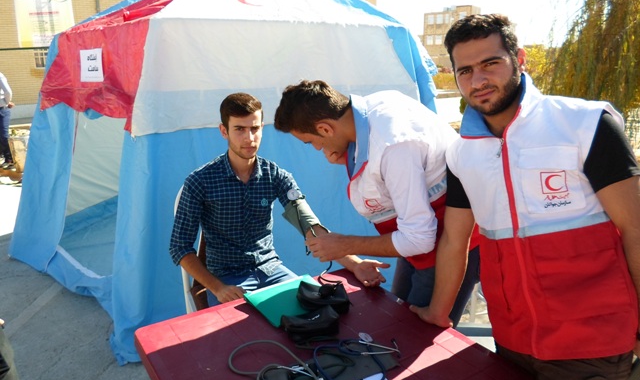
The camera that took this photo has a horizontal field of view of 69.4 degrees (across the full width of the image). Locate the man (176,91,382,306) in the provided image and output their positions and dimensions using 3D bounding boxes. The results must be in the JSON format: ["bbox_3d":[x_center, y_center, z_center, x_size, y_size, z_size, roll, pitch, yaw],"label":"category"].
[{"bbox_3d":[-0.200,0.331,1.762,0.660,1.370,0.680,-7,15,-26],"label":"man"}]

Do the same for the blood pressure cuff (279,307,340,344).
[{"bbox_3d":[-0.026,0.375,1.310,0.165,0.072,0.088,-3,14,-12],"label":"blood pressure cuff"}]

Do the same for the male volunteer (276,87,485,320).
[{"bbox_3d":[0.195,0.339,1.620,0.660,1.420,0.520,-5,14,-19],"label":"male volunteer"}]

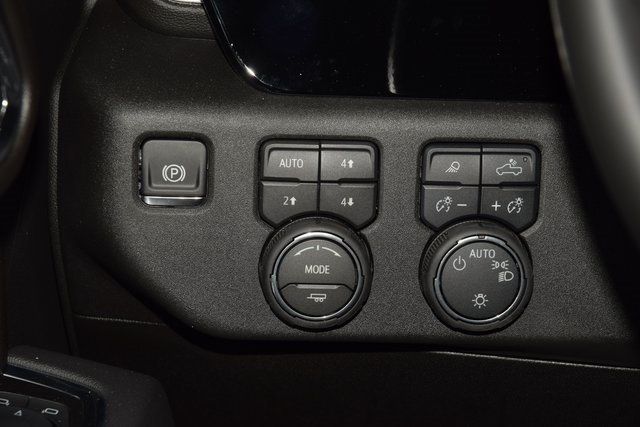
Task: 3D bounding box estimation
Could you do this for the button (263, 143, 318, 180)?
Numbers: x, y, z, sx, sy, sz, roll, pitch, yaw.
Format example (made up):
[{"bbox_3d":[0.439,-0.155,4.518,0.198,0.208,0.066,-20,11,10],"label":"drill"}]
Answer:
[{"bbox_3d":[-0.011,-0.021,0.742,0.022,0.015,0.008,1,10,-1],"label":"button"}]

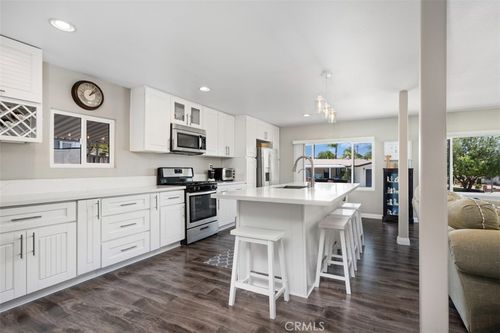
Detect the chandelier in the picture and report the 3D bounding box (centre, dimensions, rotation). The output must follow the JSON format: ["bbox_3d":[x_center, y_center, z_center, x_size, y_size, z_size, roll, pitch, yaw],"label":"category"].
[{"bbox_3d":[0.956,-0.870,2.934,0.136,0.565,0.820,0,0,30],"label":"chandelier"}]

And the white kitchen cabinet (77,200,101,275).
[{"bbox_3d":[-1.935,0.738,2.615,0.610,0.784,0.238,0,0,30],"label":"white kitchen cabinet"}]

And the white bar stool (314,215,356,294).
[{"bbox_3d":[0.899,0.888,2.460,0.330,0.645,0.460,0,0,29],"label":"white bar stool"}]

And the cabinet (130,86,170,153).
[{"bbox_3d":[-1.507,-0.672,3.609,0.325,0.920,0.462,0,0,29],"label":"cabinet"}]

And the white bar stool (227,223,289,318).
[{"bbox_3d":[0.085,0.904,2.112,0.440,0.636,0.320,0,0,30],"label":"white bar stool"}]

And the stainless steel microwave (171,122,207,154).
[{"bbox_3d":[-1.177,-0.453,4.134,0.393,0.425,0.760,0,0,30],"label":"stainless steel microwave"}]

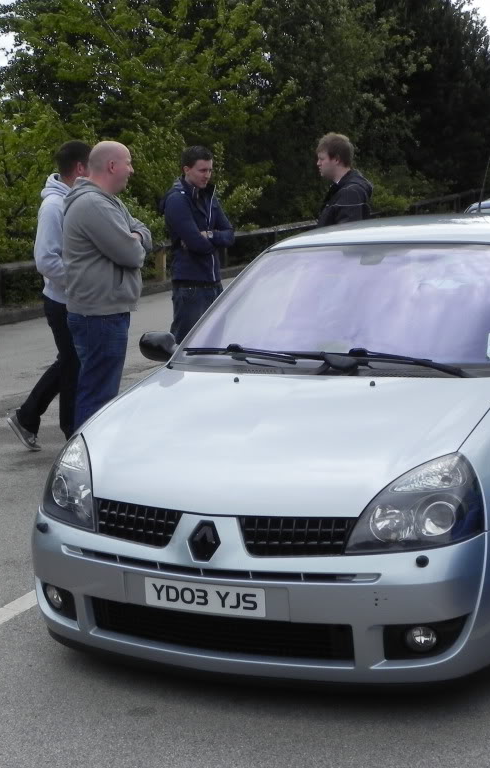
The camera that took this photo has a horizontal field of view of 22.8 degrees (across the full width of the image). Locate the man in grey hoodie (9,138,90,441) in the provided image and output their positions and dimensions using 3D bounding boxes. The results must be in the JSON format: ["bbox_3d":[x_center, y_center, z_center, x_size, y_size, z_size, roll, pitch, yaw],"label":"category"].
[{"bbox_3d":[-1.071,-0.476,6.966,0.560,1.810,0.460,-5,11,-23],"label":"man in grey hoodie"}]

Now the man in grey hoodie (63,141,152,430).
[{"bbox_3d":[-0.763,-0.428,6.634,0.480,1.770,0.580,-5,10,-17],"label":"man in grey hoodie"}]

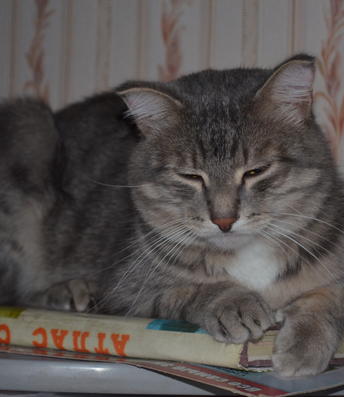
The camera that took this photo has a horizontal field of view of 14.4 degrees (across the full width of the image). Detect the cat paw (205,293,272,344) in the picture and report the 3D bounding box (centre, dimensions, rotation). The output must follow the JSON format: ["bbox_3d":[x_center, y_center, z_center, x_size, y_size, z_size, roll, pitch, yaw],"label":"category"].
[{"bbox_3d":[0.035,0.065,0.735,0.032,0.027,0.038,4,-4,-29],"label":"cat paw"}]

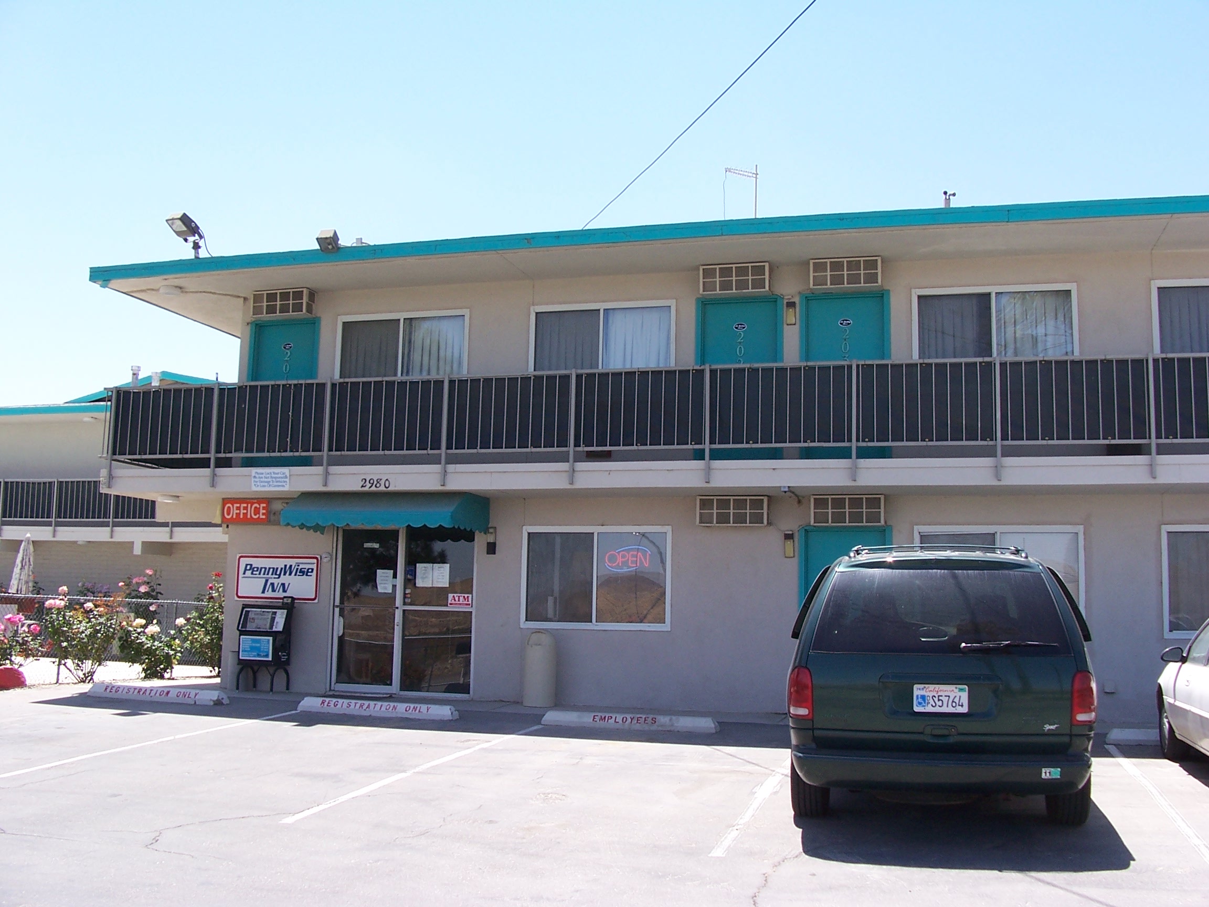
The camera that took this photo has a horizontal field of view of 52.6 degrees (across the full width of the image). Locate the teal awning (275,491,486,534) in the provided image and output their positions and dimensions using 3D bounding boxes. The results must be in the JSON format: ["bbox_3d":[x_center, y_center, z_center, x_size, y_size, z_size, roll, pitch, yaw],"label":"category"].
[{"bbox_3d":[-2.693,0.727,15.058,2.233,0.461,1.160,-1,-8,14],"label":"teal awning"}]

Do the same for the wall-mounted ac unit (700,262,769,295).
[{"bbox_3d":[1.598,-2.085,14.840,0.837,0.348,0.270,-1,-8,14],"label":"wall-mounted ac unit"}]

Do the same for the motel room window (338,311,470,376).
[{"bbox_3d":[-2.642,-1.235,15.943,1.849,1.222,0.100,-1,-8,14],"label":"motel room window"}]

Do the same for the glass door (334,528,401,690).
[{"bbox_3d":[-3.008,1.967,15.393,0.923,2.069,0.070,-1,-8,15],"label":"glass door"}]

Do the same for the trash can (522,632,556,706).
[{"bbox_3d":[-0.757,2.523,14.380,0.400,0.870,0.400,1,-7,0],"label":"trash can"}]

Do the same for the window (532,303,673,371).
[{"bbox_3d":[-0.040,-1.234,14.998,1.841,1.222,0.090,-1,-8,15],"label":"window"}]

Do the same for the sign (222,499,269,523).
[{"bbox_3d":[-4.644,0.750,15.878,0.689,0.312,0.100,-1,-8,14],"label":"sign"}]

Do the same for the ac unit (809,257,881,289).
[{"bbox_3d":[2.809,-2.062,14.201,0.804,0.335,0.270,-1,-8,15],"label":"ac unit"}]

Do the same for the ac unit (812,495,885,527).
[{"bbox_3d":[2.817,0.676,14.149,0.829,0.347,0.270,-1,-8,14],"label":"ac unit"}]

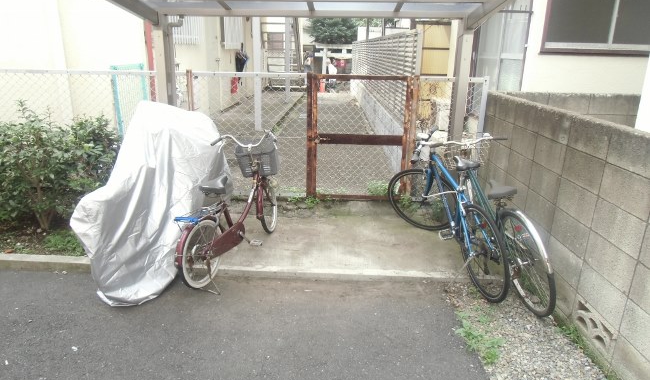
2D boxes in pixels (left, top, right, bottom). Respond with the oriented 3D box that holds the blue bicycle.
[{"bbox_3d":[0.927,0.118,3.351,0.540,0.980,1.620,-1,18,-9],"label":"blue bicycle"}]

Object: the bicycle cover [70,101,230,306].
[{"bbox_3d":[-1.169,-0.049,3.357,0.680,1.150,1.600,9,19,23],"label":"bicycle cover"}]

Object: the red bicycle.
[{"bbox_3d":[-0.657,0.061,3.399,0.530,0.970,1.520,7,19,17],"label":"red bicycle"}]

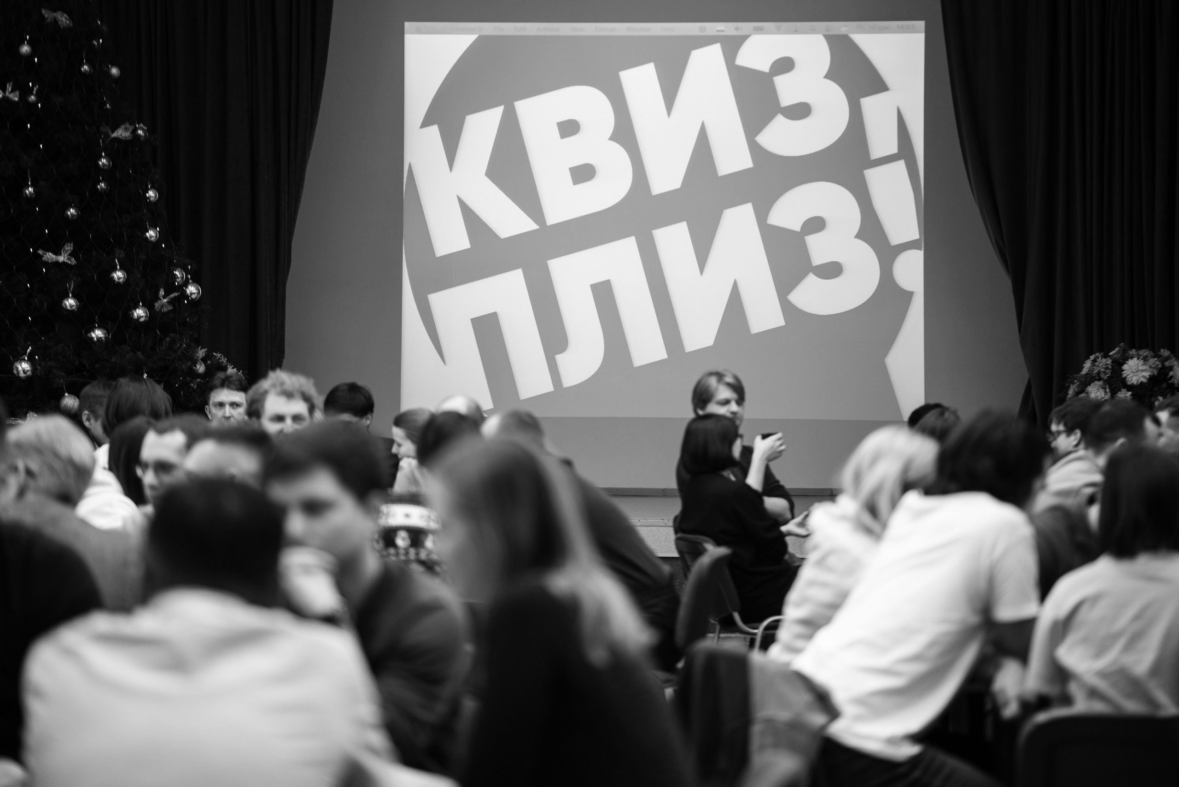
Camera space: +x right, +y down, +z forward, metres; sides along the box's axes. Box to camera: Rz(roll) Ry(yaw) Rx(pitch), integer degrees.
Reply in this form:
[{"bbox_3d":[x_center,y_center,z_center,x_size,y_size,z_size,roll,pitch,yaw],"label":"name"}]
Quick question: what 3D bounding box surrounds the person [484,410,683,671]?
[{"bbox_3d":[-0.140,0.670,7.750,0.800,1.250,0.520,0,0,13],"label":"person"}]

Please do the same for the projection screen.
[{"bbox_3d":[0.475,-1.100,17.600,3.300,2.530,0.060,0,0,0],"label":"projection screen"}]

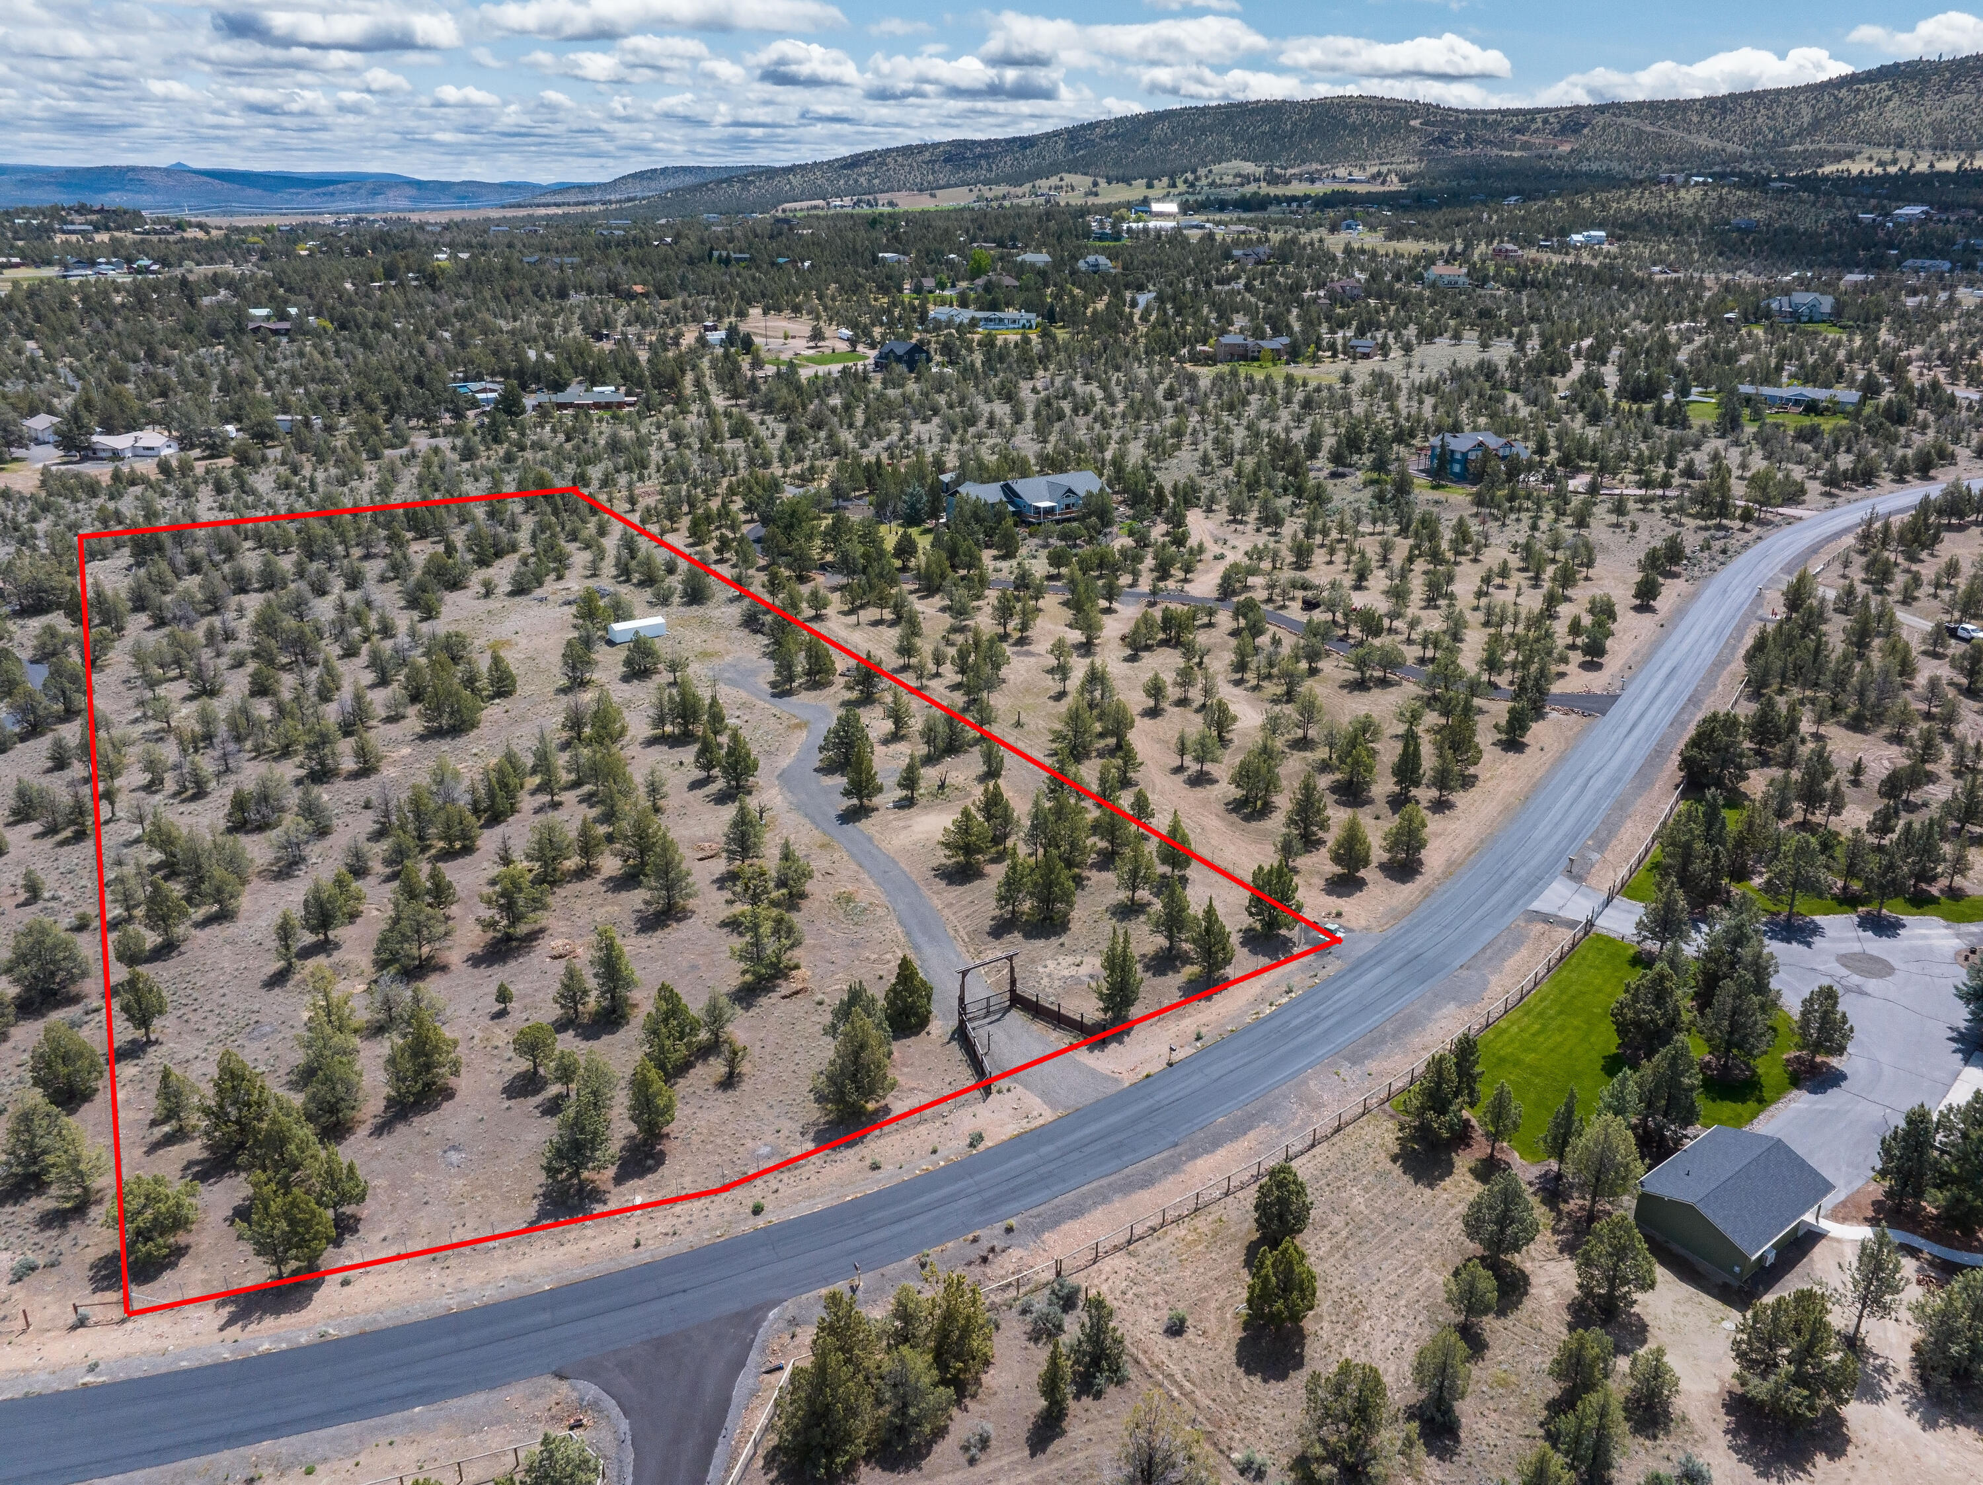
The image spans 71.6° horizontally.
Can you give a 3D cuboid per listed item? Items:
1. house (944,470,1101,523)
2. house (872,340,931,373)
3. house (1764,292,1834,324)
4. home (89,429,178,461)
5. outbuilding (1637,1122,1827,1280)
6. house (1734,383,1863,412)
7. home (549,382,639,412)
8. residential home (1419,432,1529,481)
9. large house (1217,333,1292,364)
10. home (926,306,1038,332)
[{"bbox_3d":[6.312,-48.579,267.548,28.000,7.300,14.500,-11,25,-26],"label":"house"},{"bbox_3d":[-29.241,-124.748,443.869,13.000,8.600,12.500,19,29,39],"label":"house"},{"bbox_3d":[289.017,-155.565,492.075,22.000,9.000,13.000,10,24,23],"label":"house"},{"bbox_3d":[-197.111,-68.304,315.851,16.500,4.800,9.500,1,22,2],"label":"home"},{"bbox_3d":[45.131,27.542,83.561,9.770,3.640,7.220,-15,27,-33],"label":"outbuilding"},{"bbox_3d":[221.356,-94.872,377.155,30.500,5.100,11.000,13,26,29],"label":"house"},{"bbox_3d":[-113.042,-97.753,390.275,24.500,5.200,14.000,0,22,1],"label":"home"},{"bbox_3d":[104.214,-61.703,295.003,19.000,8.400,11.000,-12,25,-28],"label":"residential home"},{"bbox_3d":[82.990,-124.995,435.401,22.500,8.400,12.000,2,22,4],"label":"large house"},{"bbox_3d":[-3.687,-158.092,514.640,38.500,6.000,12.500,5,23,11],"label":"home"}]

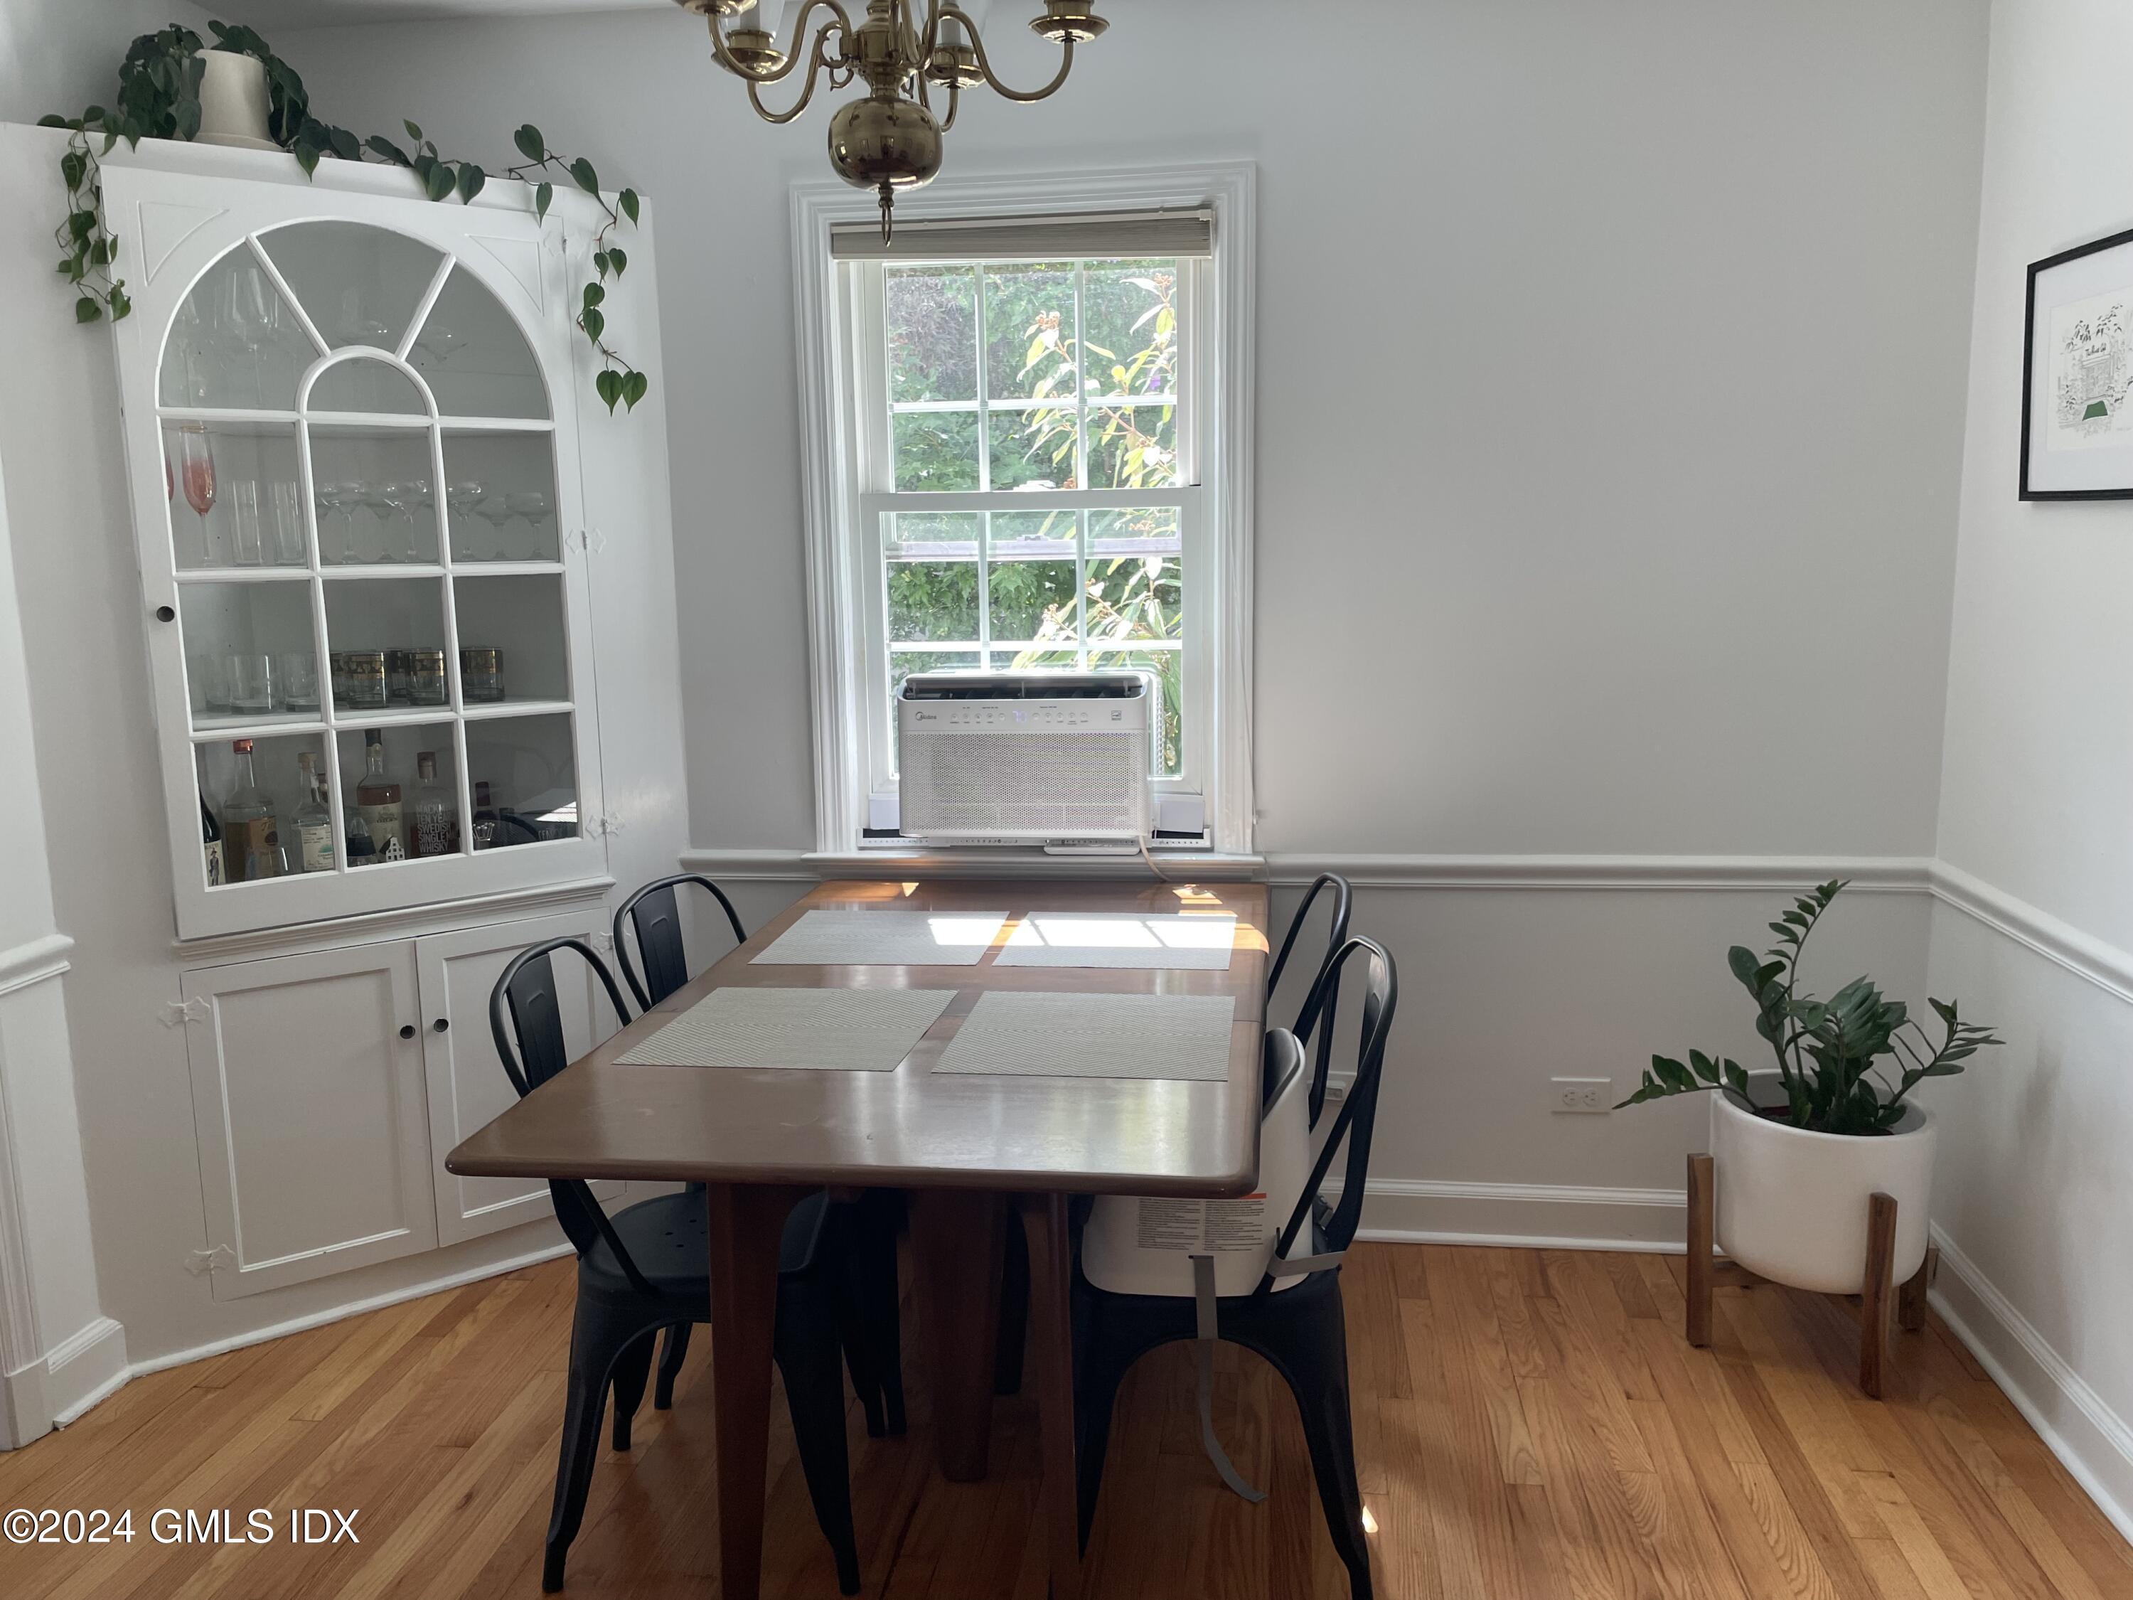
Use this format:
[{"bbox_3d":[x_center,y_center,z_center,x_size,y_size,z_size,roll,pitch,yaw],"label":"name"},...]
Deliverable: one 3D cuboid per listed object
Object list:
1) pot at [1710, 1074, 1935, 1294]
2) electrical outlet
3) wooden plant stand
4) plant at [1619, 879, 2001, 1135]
[{"bbox_3d":[1.285,0.656,2.751,0.344,0.288,0.344,0,9,8],"label":"pot"},{"bbox_3d":[1.001,0.575,3.115,0.115,0.071,0.008,0,9,8],"label":"electrical outlet"},{"bbox_3d":[1.286,0.764,2.768,0.330,0.340,0.330,6,11,38],"label":"wooden plant stand"},{"bbox_3d":[1.238,0.351,2.692,0.600,0.450,0.430,0,9,8],"label":"plant"}]

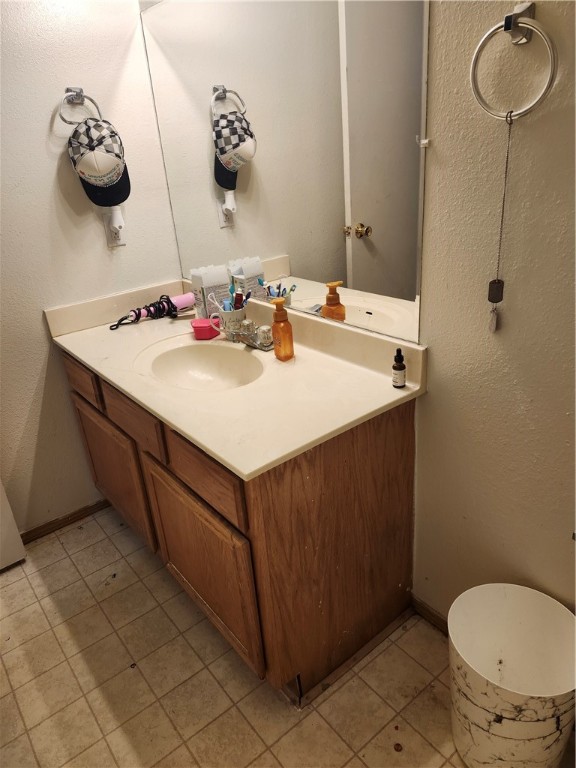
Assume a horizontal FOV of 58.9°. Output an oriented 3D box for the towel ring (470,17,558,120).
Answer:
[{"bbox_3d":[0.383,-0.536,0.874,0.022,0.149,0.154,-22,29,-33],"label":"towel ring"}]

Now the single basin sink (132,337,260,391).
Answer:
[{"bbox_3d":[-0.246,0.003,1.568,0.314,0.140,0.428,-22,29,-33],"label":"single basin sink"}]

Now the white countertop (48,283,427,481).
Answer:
[{"bbox_3d":[-0.262,-0.123,1.578,0.558,0.122,1.256,-22,29,-33],"label":"white countertop"}]

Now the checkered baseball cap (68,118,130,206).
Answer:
[{"bbox_3d":[-0.642,-0.753,1.742,0.184,0.284,0.149,-13,28,-10],"label":"checkered baseball cap"}]

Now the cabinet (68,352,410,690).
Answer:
[{"bbox_3d":[-0.229,0.278,1.763,0.555,0.764,1.241,-22,29,-33],"label":"cabinet"}]

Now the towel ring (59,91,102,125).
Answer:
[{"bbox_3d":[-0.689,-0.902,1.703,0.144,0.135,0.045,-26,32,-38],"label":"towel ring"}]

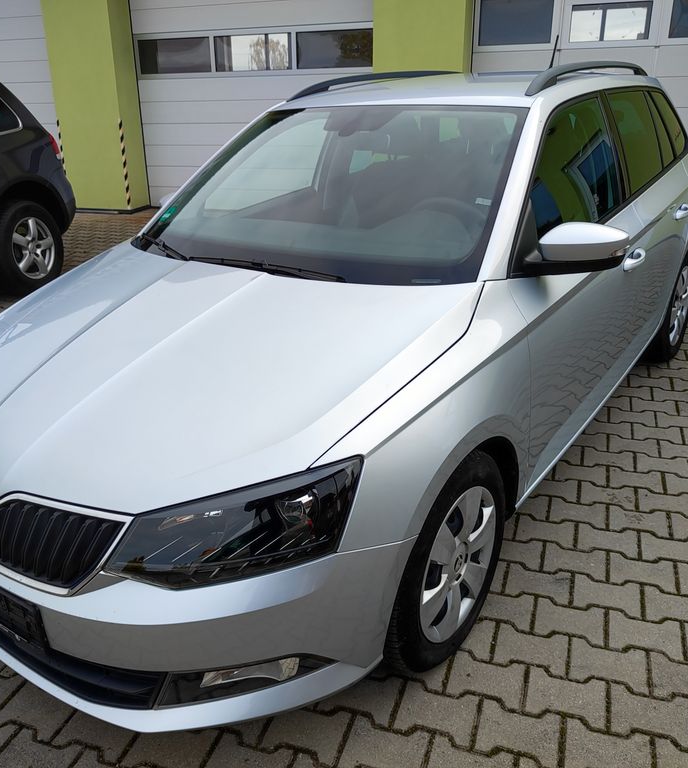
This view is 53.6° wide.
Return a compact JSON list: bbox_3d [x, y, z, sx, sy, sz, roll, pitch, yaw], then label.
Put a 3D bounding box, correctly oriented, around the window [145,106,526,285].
[{"bbox_3d":[-0.064,-0.709,2.277,1.400,0.130,0.800,14,61,34],"label":"window"}]

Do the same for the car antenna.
[{"bbox_3d":[1.111,-1.741,3.602,0.025,0.210,0.030,14,2,34],"label":"car antenna"}]

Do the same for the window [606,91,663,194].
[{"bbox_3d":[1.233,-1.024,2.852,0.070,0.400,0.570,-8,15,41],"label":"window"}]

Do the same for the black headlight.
[{"bbox_3d":[-0.205,0.273,1.333,0.380,0.220,0.390,14,29,34],"label":"black headlight"}]

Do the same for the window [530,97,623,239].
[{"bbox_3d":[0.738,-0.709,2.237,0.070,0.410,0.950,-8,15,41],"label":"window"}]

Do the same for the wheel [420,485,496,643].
[{"bbox_3d":[0.252,0.454,1.806,0.150,0.410,0.410,14,29,34],"label":"wheel"}]

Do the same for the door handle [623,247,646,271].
[{"bbox_3d":[1.069,-0.461,2.488,0.055,0.055,0.210,14,29,34],"label":"door handle"}]

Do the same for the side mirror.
[{"bbox_3d":[0.635,-0.366,1.868,0.240,0.160,0.190,14,29,34],"label":"side mirror"}]

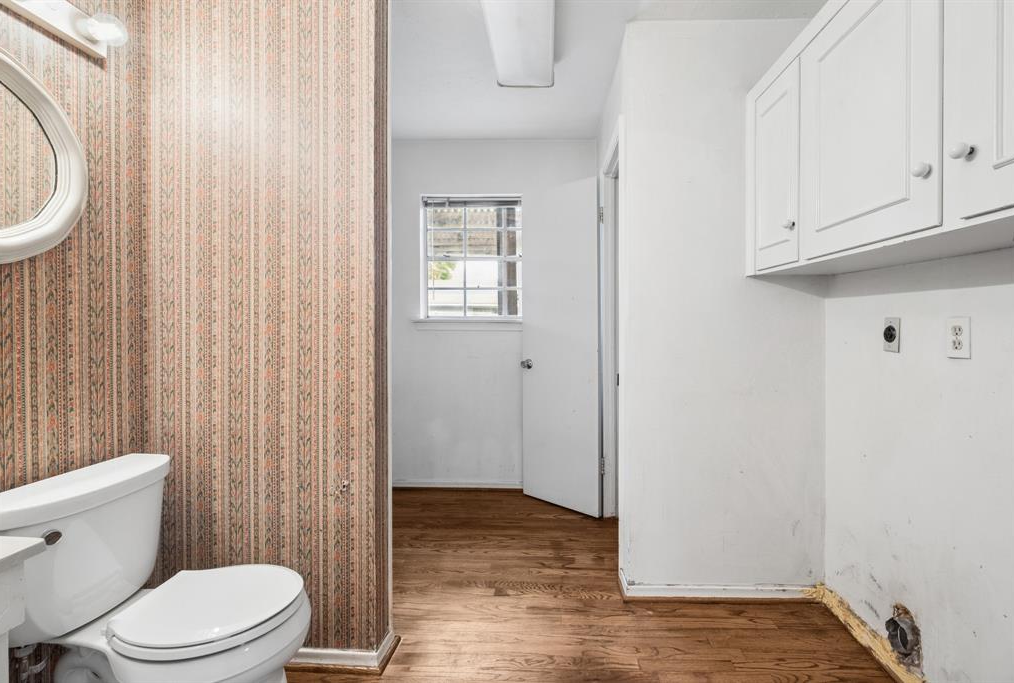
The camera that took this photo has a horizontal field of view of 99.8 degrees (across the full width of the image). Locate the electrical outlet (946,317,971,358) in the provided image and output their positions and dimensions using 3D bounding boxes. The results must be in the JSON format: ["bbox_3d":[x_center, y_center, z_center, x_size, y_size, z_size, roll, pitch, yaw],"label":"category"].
[{"bbox_3d":[1.281,-0.011,1.212,0.010,0.115,0.070,0,1,4],"label":"electrical outlet"}]

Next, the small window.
[{"bbox_3d":[-0.177,-0.596,2.990,0.845,0.860,0.100,0,1,2],"label":"small window"}]

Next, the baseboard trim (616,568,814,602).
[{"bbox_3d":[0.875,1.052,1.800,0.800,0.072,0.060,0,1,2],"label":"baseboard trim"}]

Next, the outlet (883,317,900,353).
[{"bbox_3d":[1.304,-0.022,1.445,0.014,0.115,0.070,0,1,4],"label":"outlet"}]

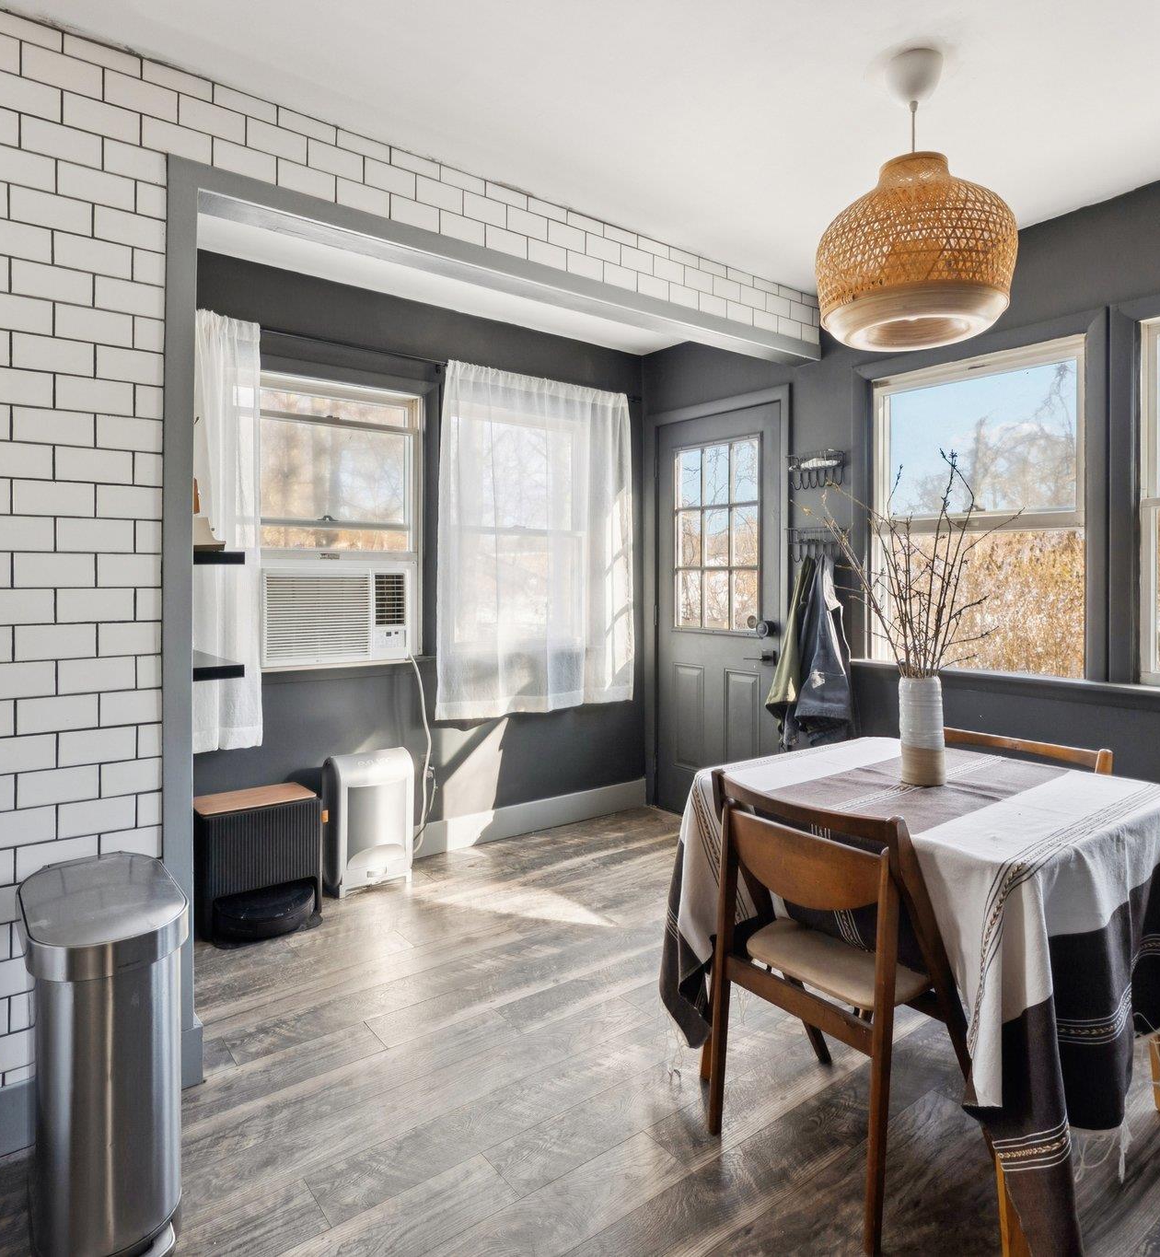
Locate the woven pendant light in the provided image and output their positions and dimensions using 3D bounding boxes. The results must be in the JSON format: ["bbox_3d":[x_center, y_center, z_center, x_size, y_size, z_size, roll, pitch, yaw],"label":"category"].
[{"bbox_3d":[0.788,-1.009,1.860,0.435,0.626,0.435,-2,3,-37],"label":"woven pendant light"}]

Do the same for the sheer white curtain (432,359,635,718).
[{"bbox_3d":[-0.174,-0.401,3.752,1.130,1.580,0.080,-2,3,-37],"label":"sheer white curtain"}]

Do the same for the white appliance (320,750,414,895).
[{"bbox_3d":[-0.863,0.777,3.210,0.300,0.520,0.200,-2,3,-37],"label":"white appliance"}]

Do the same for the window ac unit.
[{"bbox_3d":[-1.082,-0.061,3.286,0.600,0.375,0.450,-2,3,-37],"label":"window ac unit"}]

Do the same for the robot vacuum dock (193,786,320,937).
[{"bbox_3d":[-1.153,0.833,2.820,0.405,0.435,0.340,-2,3,-37],"label":"robot vacuum dock"}]

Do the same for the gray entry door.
[{"bbox_3d":[0.665,-0.040,3.884,0.045,2.030,0.815,-2,3,-37],"label":"gray entry door"}]

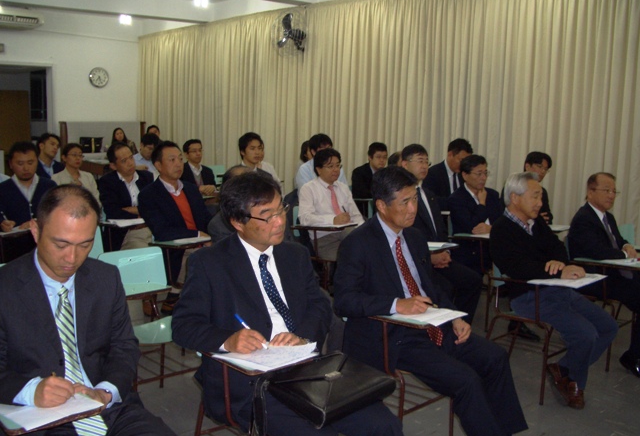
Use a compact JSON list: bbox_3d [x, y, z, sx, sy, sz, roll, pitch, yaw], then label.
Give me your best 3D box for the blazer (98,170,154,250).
[{"bbox_3d":[-1.446,-0.094,4.866,0.480,0.600,0.350,-6,12,-40],"label":"blazer"}]

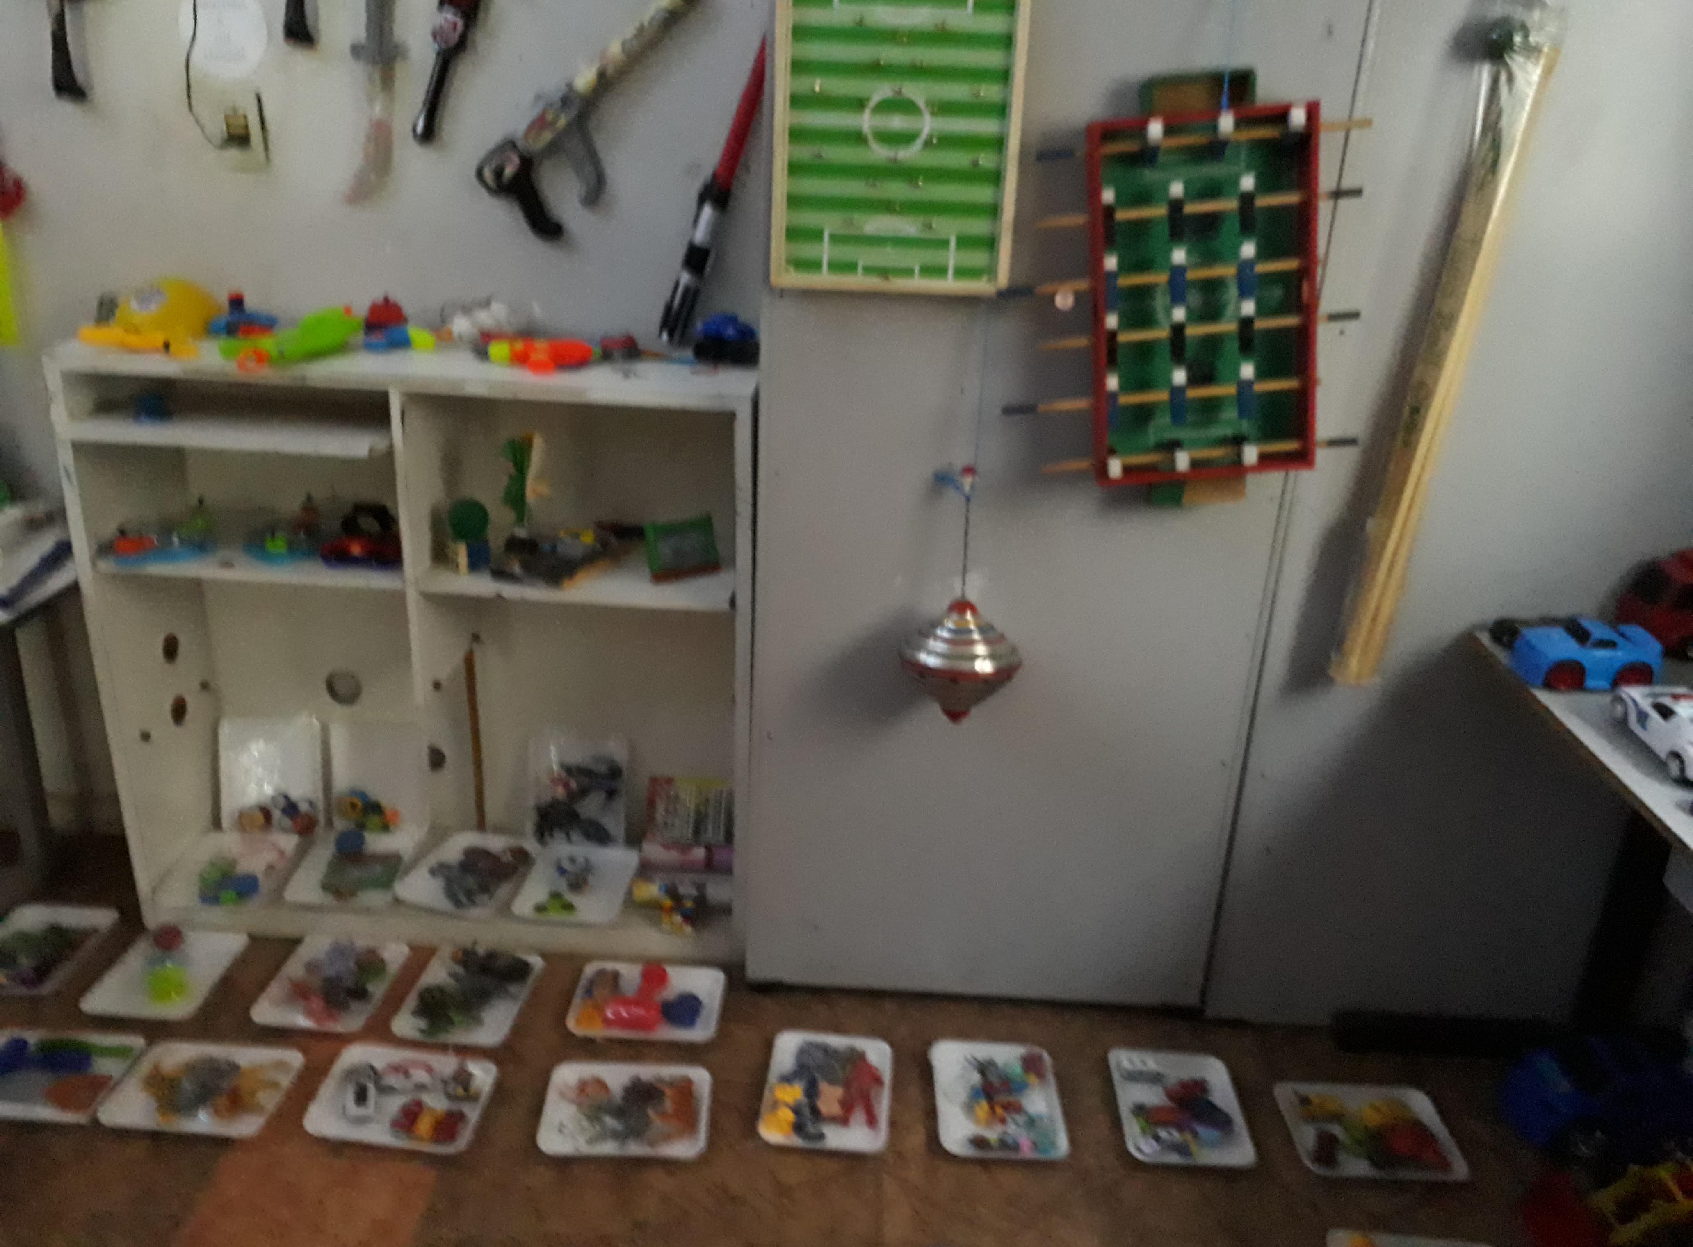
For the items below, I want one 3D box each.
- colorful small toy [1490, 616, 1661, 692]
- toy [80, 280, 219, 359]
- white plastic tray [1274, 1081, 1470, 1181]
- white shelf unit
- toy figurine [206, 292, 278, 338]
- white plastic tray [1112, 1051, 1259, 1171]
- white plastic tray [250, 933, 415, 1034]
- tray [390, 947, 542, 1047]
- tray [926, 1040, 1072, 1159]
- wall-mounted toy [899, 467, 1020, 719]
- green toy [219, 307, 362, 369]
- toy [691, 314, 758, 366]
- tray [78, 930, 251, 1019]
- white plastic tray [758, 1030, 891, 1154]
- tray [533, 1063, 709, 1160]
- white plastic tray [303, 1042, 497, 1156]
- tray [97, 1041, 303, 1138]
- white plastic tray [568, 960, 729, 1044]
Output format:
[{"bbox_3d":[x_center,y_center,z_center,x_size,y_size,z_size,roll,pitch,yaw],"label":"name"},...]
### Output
[{"bbox_3d":[1.013,0.041,1.805,0.172,0.068,0.084,-2,22,-13],"label":"colorful small toy"},{"bbox_3d":[-1.071,-0.482,2.047,0.170,0.100,0.160,8,22,13],"label":"toy"},{"bbox_3d":[0.780,0.763,1.976,0.236,0.025,0.183,3,23,-1],"label":"white plastic tray"},{"bbox_3d":[-0.669,0.048,2.234,1.034,1.002,0.300,4,23,1],"label":"white shelf unit"},{"bbox_3d":[-0.969,-0.484,2.105,0.090,0.070,0.060,3,22,-1],"label":"toy figurine"},{"bbox_3d":[0.494,0.728,1.967,0.182,0.024,0.235,4,22,1],"label":"white plastic tray"},{"bbox_3d":[-0.833,0.590,2.141,0.182,0.024,0.235,4,22,2],"label":"white plastic tray"},{"bbox_3d":[-0.614,0.611,2.161,0.183,0.025,0.236,4,23,2],"label":"tray"},{"bbox_3d":[0.223,0.716,1.962,0.182,0.024,0.235,3,22,-1],"label":"tray"},{"bbox_3d":[0.169,-0.034,1.863,0.171,0.386,0.171,4,23,1],"label":"wall-mounted toy"},{"bbox_3d":[-0.855,-0.441,2.031,0.205,0.056,0.110,-11,25,-30],"label":"green toy"},{"bbox_3d":[-0.190,-0.451,2.091,0.114,0.075,0.085,4,23,1],"label":"toy"},{"bbox_3d":[-1.115,0.580,2.171,0.183,0.025,0.236,2,23,-2],"label":"tray"},{"bbox_3d":[-0.027,0.709,2.000,0.183,0.025,0.236,4,23,3],"label":"white plastic tray"},{"bbox_3d":[-0.321,0.720,1.937,0.236,0.025,0.183,2,23,-3],"label":"tray"},{"bbox_3d":[-0.650,0.701,1.940,0.236,0.025,0.183,3,23,1],"label":"white plastic tray"},{"bbox_3d":[-0.926,0.679,1.904,0.235,0.024,0.182,2,22,-2],"label":"tray"},{"bbox_3d":[-0.319,0.619,2.135,0.235,0.024,0.182,3,22,0],"label":"white plastic tray"}]

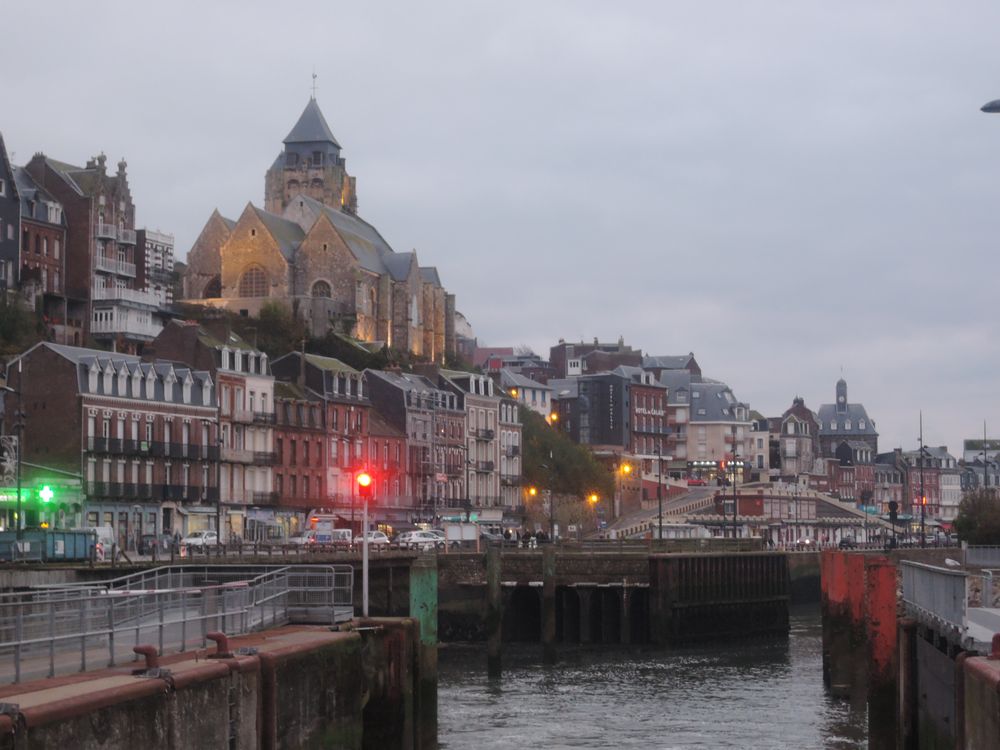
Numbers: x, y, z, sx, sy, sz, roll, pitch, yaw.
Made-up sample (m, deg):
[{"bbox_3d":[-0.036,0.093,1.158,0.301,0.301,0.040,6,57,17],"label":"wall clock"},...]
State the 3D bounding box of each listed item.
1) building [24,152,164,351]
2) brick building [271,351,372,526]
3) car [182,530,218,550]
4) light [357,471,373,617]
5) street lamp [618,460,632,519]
[{"bbox_3d":[-39.083,-11.471,205.989,11.000,18.820,8.000,-2,-5,23],"label":"building"},{"bbox_3d":[-16.487,6.722,186.871,8.000,16.820,8.440,-2,-5,23],"label":"brick building"},{"bbox_3d":[-20.964,11.661,151.557,1.780,1.500,4.050,-1,-4,12],"label":"car"},{"bbox_3d":[-3.254,4.083,52.342,0.340,3.530,0.380,0,-4,3],"label":"light"},{"bbox_3d":[13.885,12.834,239.711,1.200,6.200,0.500,-3,-5,32],"label":"street lamp"}]

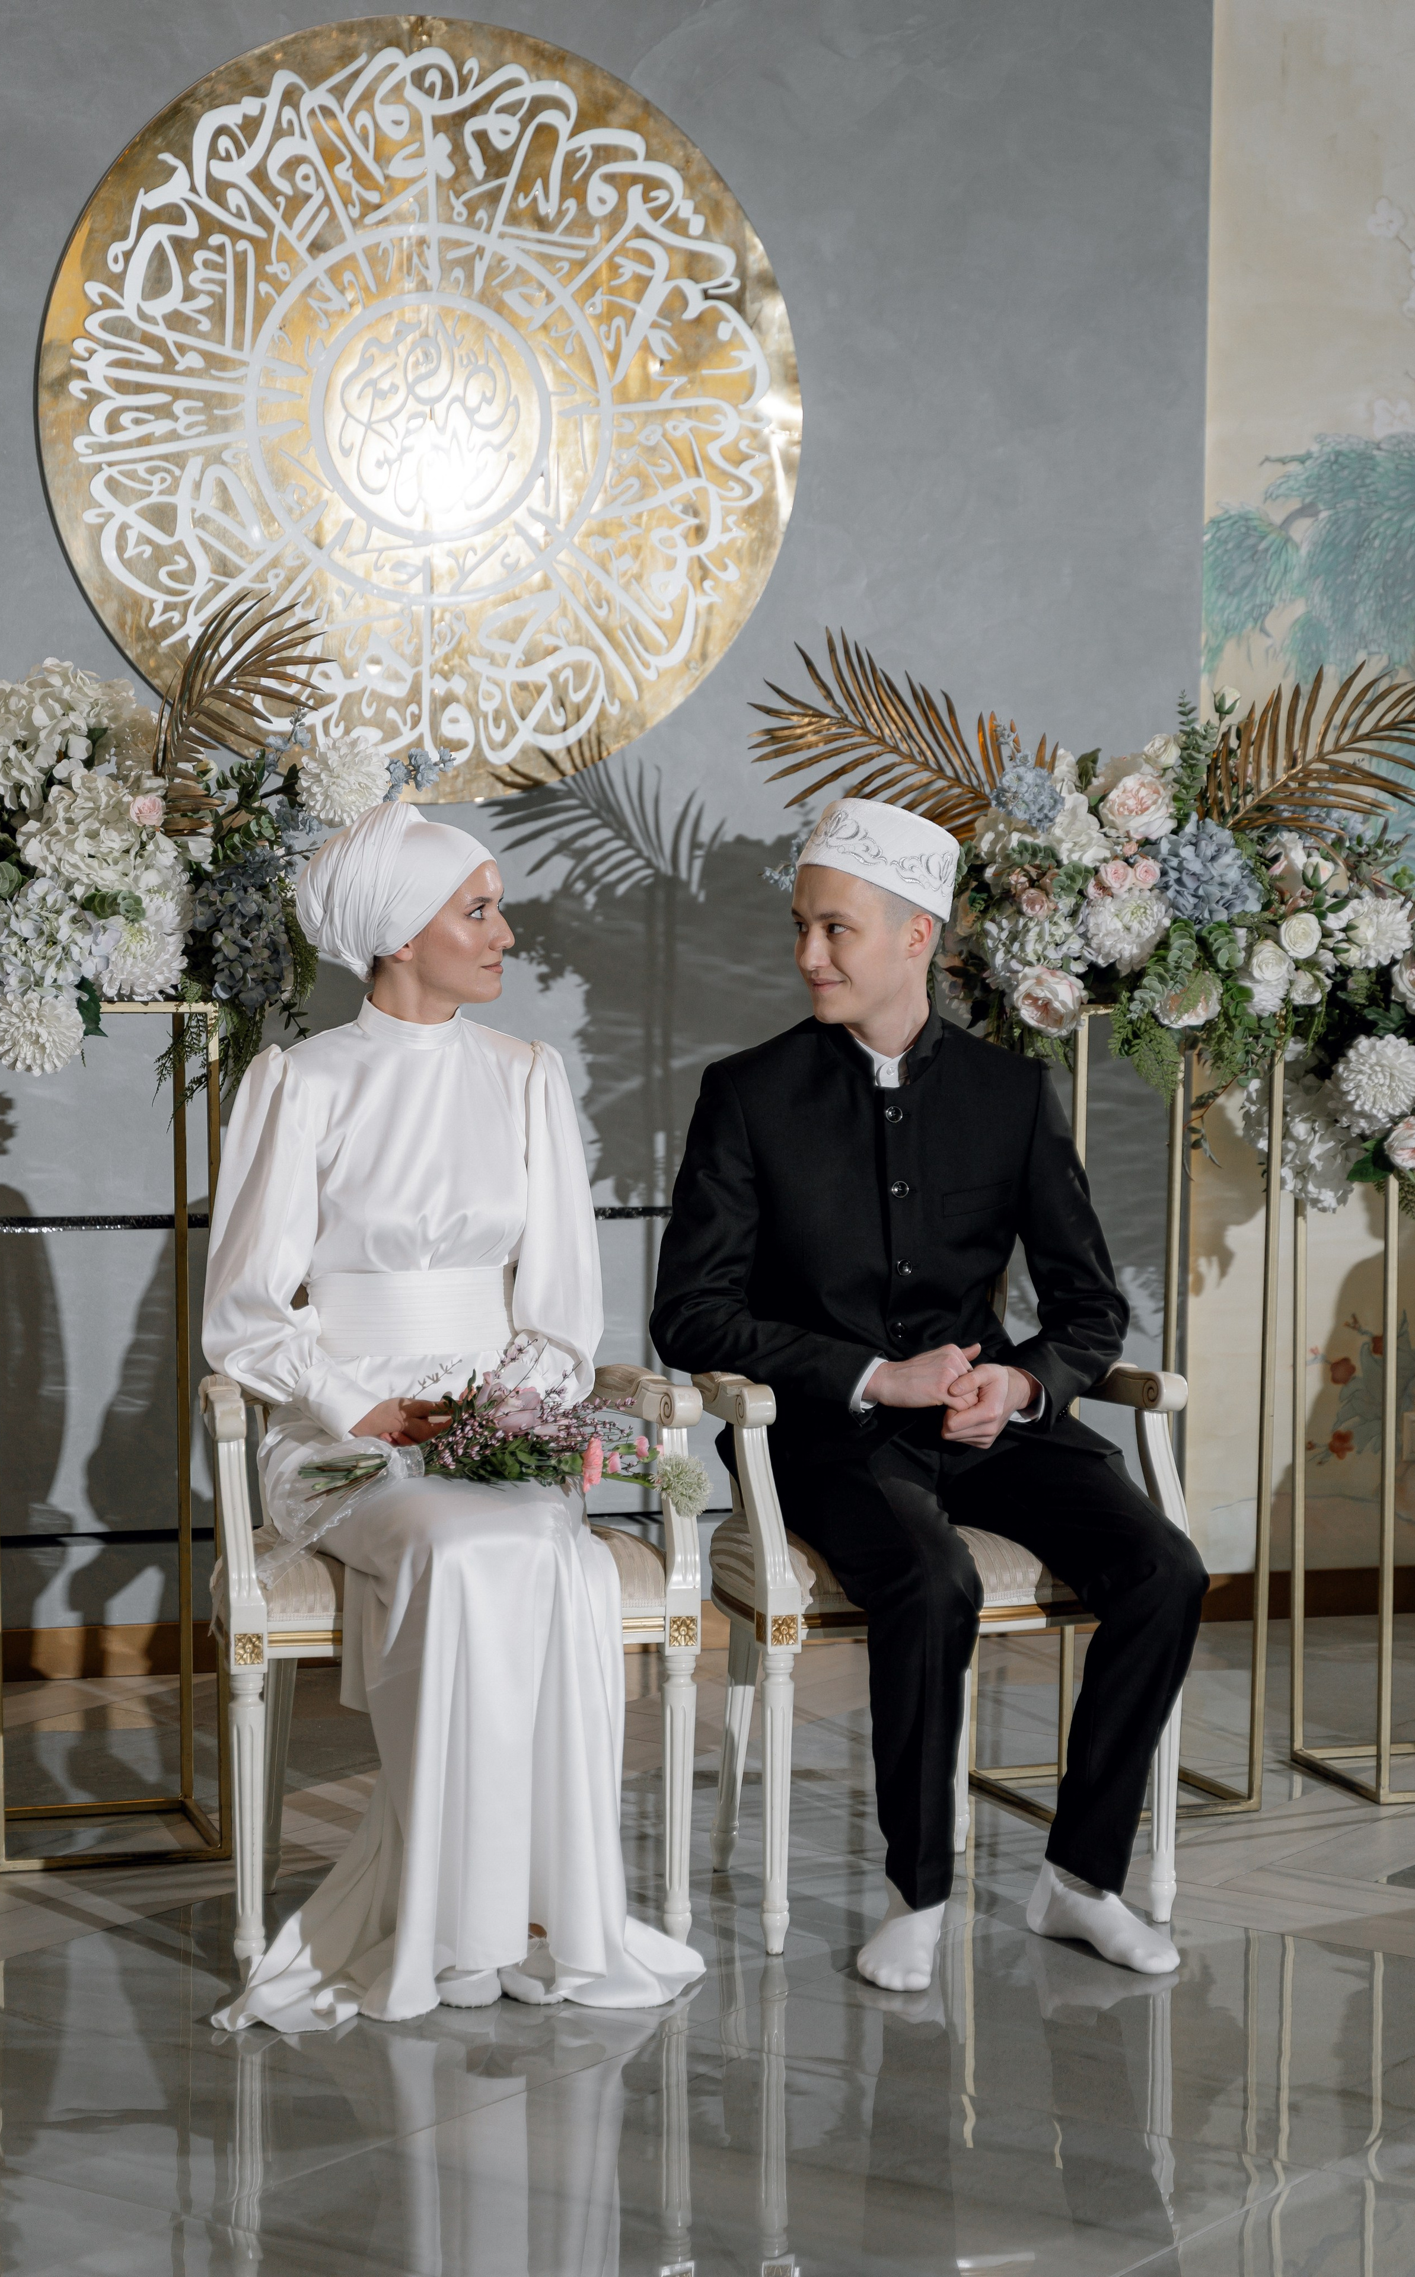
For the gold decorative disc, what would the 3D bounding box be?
[{"bbox_3d":[-0.441,-1.120,6.420,1.200,1.200,0.040,-1,5,-15],"label":"gold decorative disc"}]

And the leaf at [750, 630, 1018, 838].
[{"bbox_3d":[0.241,-0.543,5.600,0.380,0.280,0.140,-1,5,-15],"label":"leaf"}]

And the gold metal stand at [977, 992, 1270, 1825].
[{"bbox_3d":[0.569,0.360,5.746,0.303,1.095,0.300,-1,5,-21],"label":"gold metal stand"}]

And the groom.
[{"bbox_3d":[0.253,0.273,5.075,0.600,1.370,0.700,-1,5,-15],"label":"groom"}]

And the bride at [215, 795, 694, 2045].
[{"bbox_3d":[-0.307,0.281,4.983,0.560,1.360,0.660,-1,5,-12],"label":"bride"}]

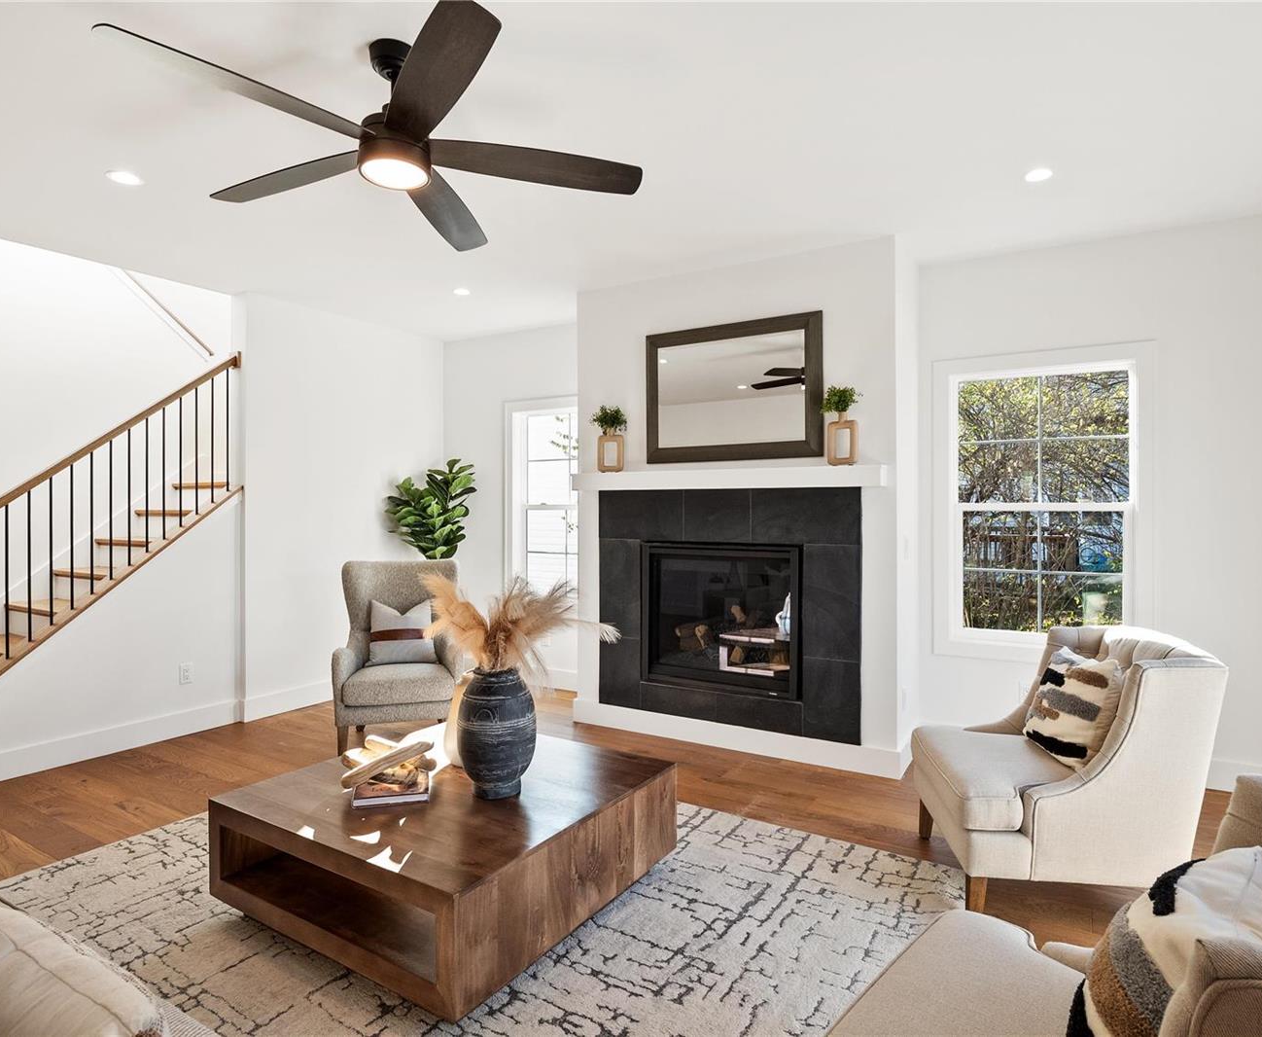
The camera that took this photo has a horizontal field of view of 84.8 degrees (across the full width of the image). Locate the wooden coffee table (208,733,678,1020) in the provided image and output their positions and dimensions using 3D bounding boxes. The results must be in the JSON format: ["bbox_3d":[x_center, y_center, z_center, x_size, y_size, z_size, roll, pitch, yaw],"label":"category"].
[{"bbox_3d":[-0.643,1.155,2.576,1.170,0.359,1.130,1,1,32],"label":"wooden coffee table"}]

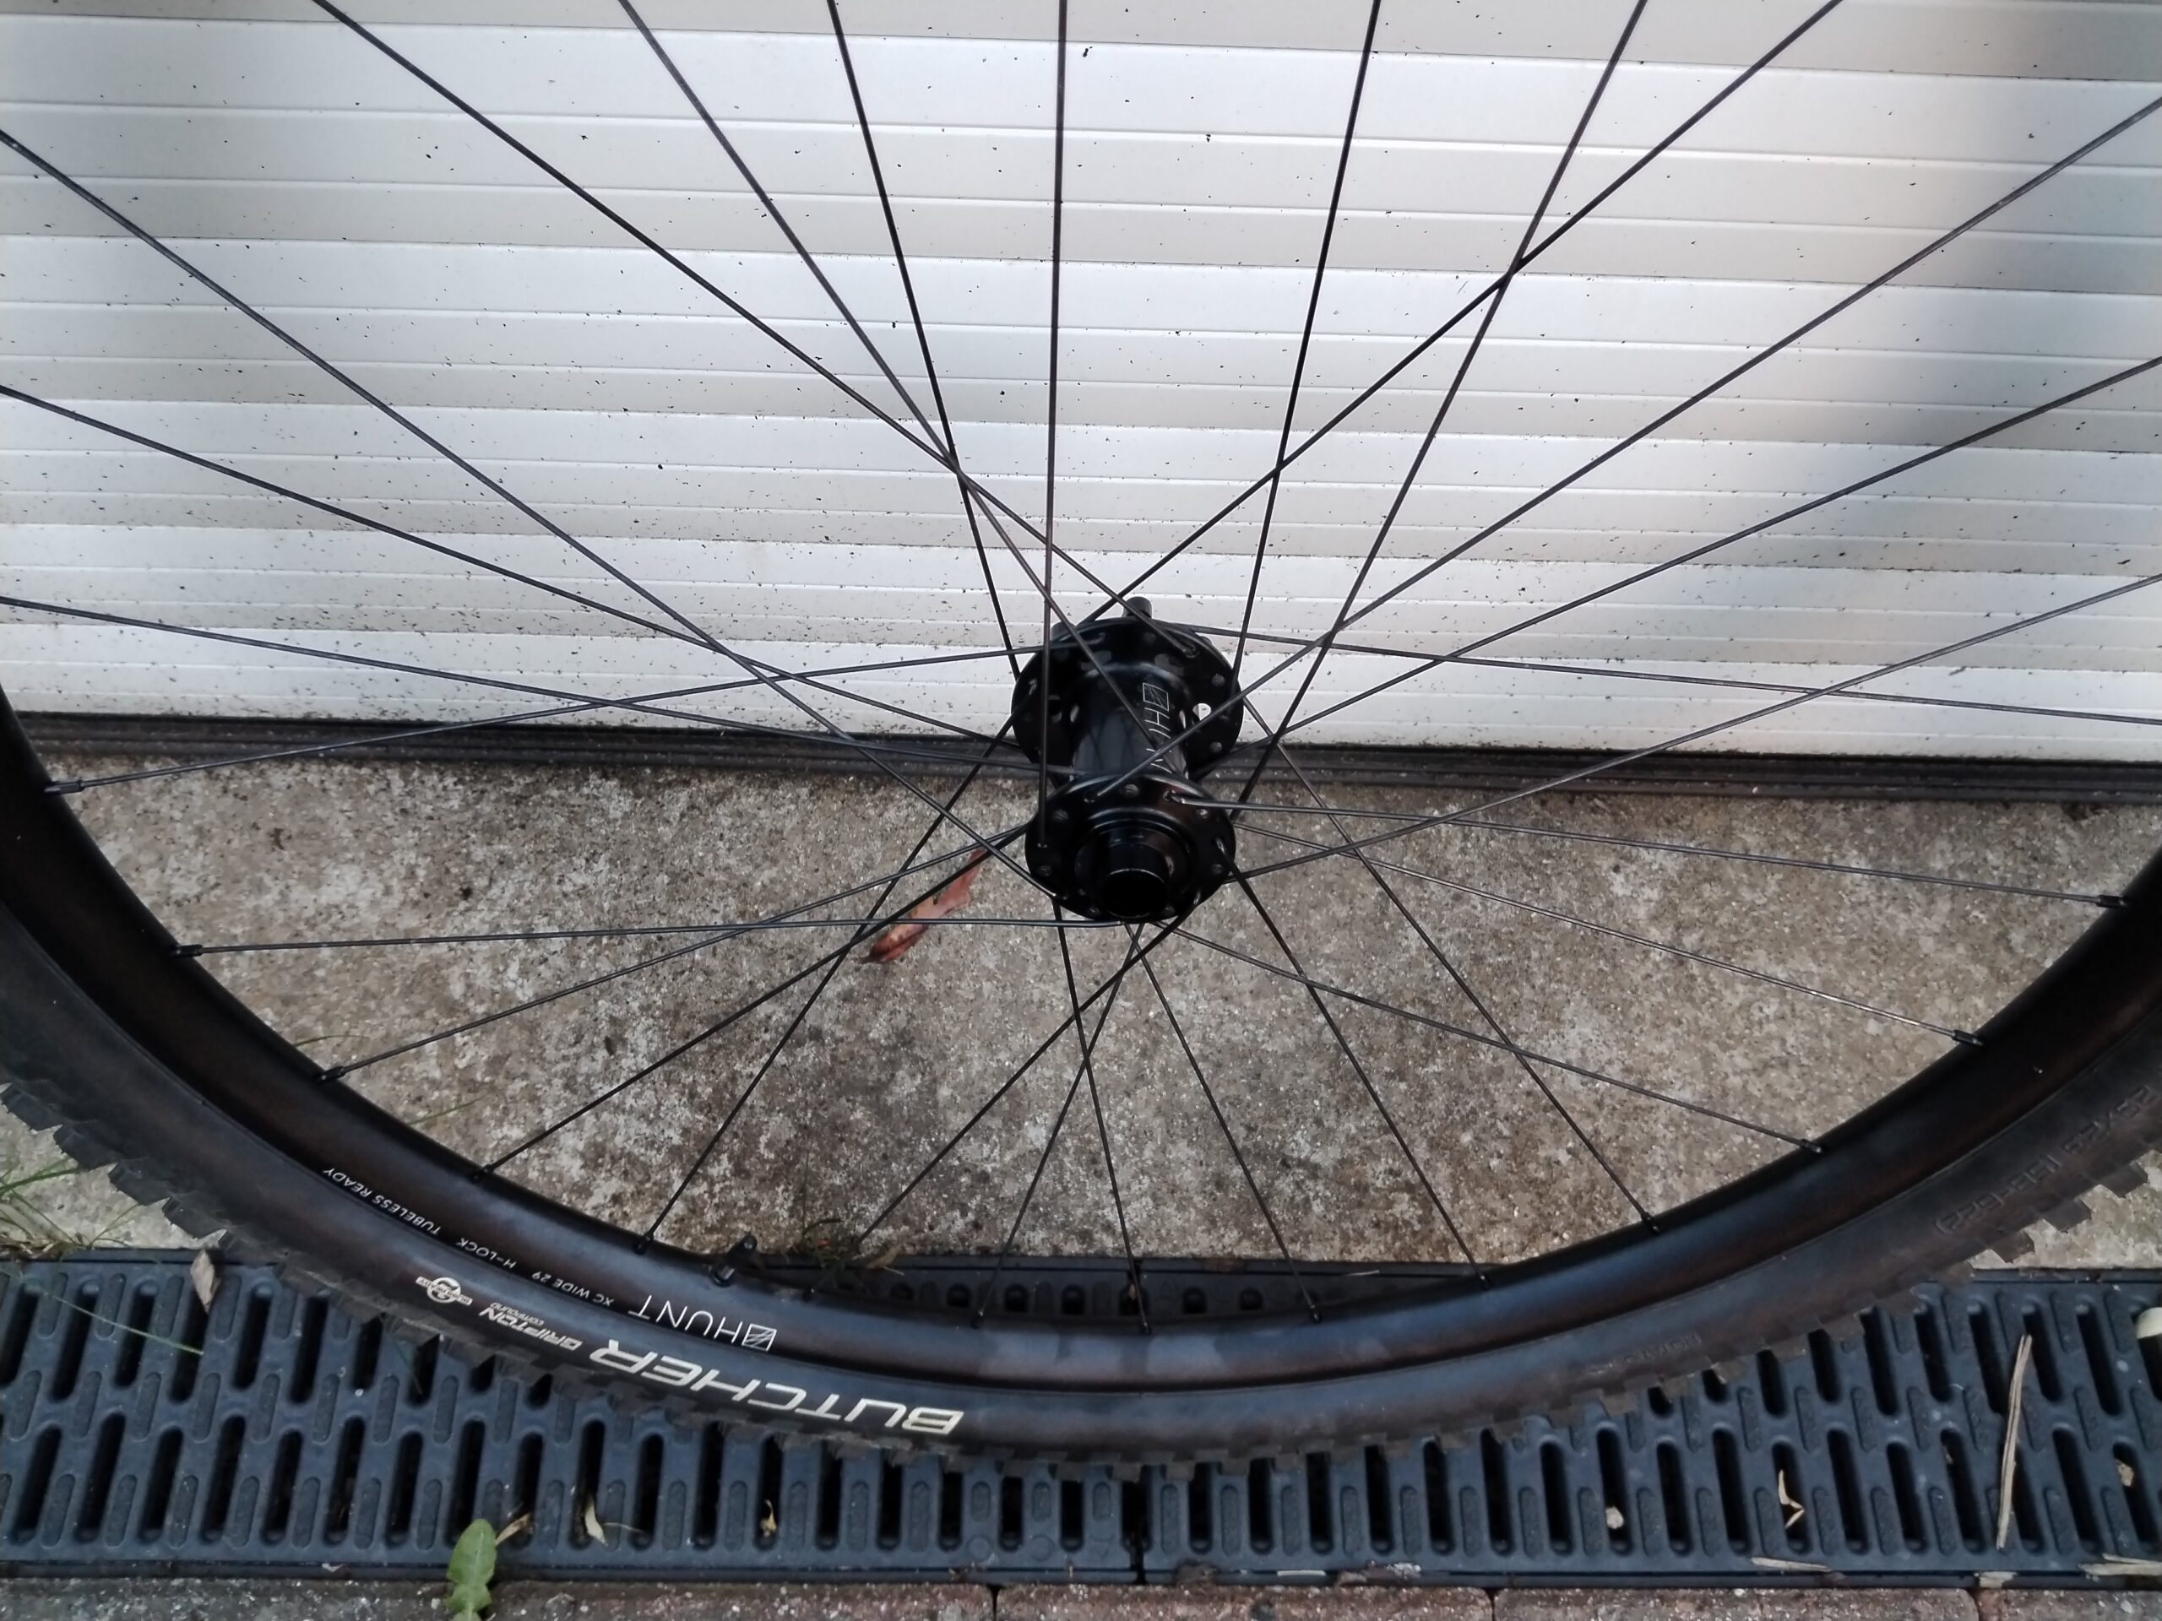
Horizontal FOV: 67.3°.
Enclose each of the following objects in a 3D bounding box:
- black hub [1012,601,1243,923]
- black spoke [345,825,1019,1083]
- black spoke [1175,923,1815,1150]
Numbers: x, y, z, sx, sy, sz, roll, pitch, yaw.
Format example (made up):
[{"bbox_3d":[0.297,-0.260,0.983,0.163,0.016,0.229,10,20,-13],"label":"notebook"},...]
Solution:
[{"bbox_3d":[0.013,-0.014,0.430,0.062,0.062,0.101,2,43,-1],"label":"black hub"},{"bbox_3d":[-0.111,0.038,0.494,0.283,0.002,0.002,-20,40,12],"label":"black spoke"},{"bbox_3d":[0.124,0.069,0.481,0.286,0.002,0.002,20,40,-26],"label":"black spoke"}]

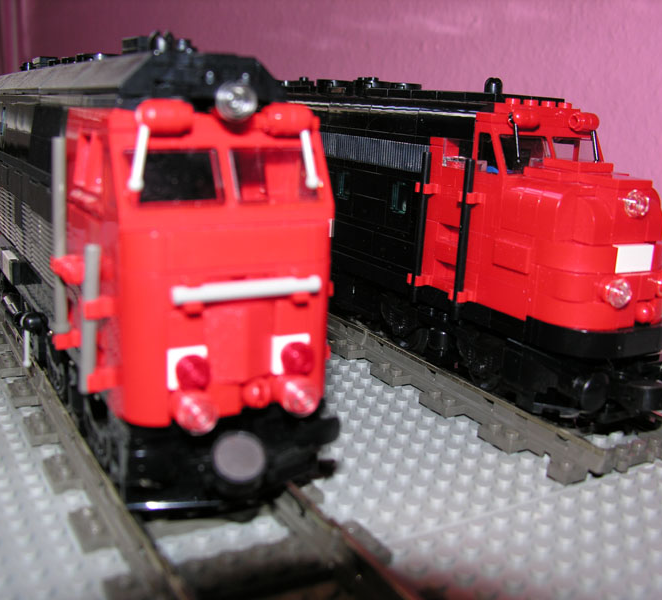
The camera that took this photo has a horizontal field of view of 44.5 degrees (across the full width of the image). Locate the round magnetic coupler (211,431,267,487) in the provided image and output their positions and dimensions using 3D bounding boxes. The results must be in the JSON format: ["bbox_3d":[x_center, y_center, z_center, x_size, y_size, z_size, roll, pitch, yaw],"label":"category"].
[{"bbox_3d":[-0.021,0.034,0.178,0.011,0.011,0.006,-7,17,-29],"label":"round magnetic coupler"}]

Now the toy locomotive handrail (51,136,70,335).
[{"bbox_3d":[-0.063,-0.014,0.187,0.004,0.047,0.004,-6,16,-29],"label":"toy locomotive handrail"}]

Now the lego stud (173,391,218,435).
[{"bbox_3d":[-0.028,0.023,0.168,0.009,0.009,0.005,-6,17,-29],"label":"lego stud"}]

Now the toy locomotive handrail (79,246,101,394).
[{"bbox_3d":[-0.052,0.004,0.174,0.003,0.034,0.003,-2,15,-30],"label":"toy locomotive handrail"}]

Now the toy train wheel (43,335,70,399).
[{"bbox_3d":[-0.086,0.021,0.253,0.005,0.018,0.018,-6,16,-29],"label":"toy train wheel"}]

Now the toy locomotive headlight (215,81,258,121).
[{"bbox_3d":[-0.020,-0.041,0.166,0.008,0.008,0.006,-6,16,-29],"label":"toy locomotive headlight"}]

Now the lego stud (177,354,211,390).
[{"bbox_3d":[-0.028,0.015,0.167,0.008,0.008,0.004,-6,17,-29],"label":"lego stud"}]

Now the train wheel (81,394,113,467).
[{"bbox_3d":[-0.060,0.034,0.207,0.005,0.018,0.018,-7,17,-29],"label":"train wheel"}]

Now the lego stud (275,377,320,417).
[{"bbox_3d":[-0.007,0.021,0.179,0.009,0.009,0.005,-6,17,-29],"label":"lego stud"}]

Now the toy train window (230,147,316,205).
[{"bbox_3d":[-0.012,-0.027,0.177,0.018,0.012,0.003,-6,-6,-29],"label":"toy train window"}]

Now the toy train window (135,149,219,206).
[{"bbox_3d":[-0.031,-0.025,0.166,0.018,0.012,0.003,-6,-6,-29],"label":"toy train window"}]

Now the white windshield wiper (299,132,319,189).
[{"bbox_3d":[-0.005,-0.031,0.177,0.003,0.013,0.003,-17,22,-26],"label":"white windshield wiper"}]

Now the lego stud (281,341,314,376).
[{"bbox_3d":[-0.007,0.013,0.178,0.008,0.008,0.005,-6,16,-29],"label":"lego stud"}]

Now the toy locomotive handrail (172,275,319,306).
[{"bbox_3d":[-0.017,-0.002,0.166,0.033,0.004,0.004,-6,16,-29],"label":"toy locomotive handrail"}]

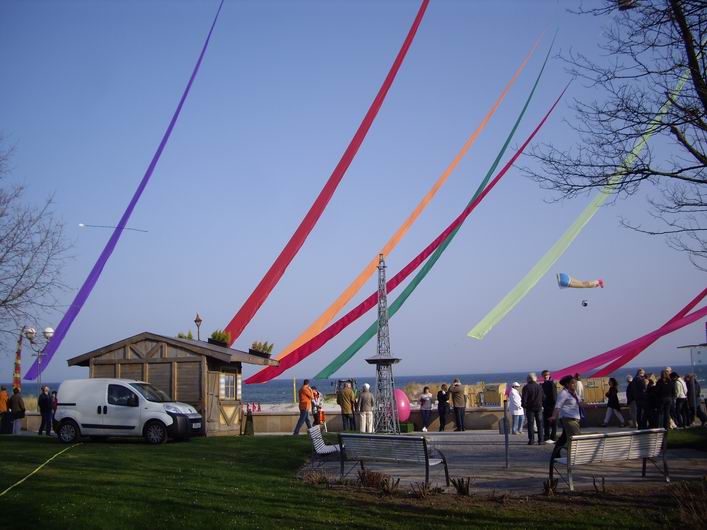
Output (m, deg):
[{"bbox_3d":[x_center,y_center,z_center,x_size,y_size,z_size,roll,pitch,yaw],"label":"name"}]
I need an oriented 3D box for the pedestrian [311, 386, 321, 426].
[{"bbox_3d":[-1.311,4.932,26.457,0.450,1.560,0.350,-8,-10,36],"label":"pedestrian"}]

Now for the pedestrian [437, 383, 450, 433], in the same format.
[{"bbox_3d":[2.935,4.722,25.595,0.450,1.542,0.350,2,-9,-23],"label":"pedestrian"}]

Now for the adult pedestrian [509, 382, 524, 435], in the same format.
[{"bbox_3d":[4.915,4.328,23.400,0.400,1.553,0.500,-4,-8,14],"label":"adult pedestrian"}]

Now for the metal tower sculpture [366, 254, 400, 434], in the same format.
[{"bbox_3d":[0.998,2.541,25.400,1.020,5.828,1.020,-4,-8,14],"label":"metal tower sculpture"}]

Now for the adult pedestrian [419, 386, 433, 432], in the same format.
[{"bbox_3d":[2.487,4.979,26.800,0.480,1.513,0.340,0,-8,-9],"label":"adult pedestrian"}]

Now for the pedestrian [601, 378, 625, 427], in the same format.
[{"bbox_3d":[8.258,4.427,24.915,0.700,1.531,0.450,-2,-8,6],"label":"pedestrian"}]

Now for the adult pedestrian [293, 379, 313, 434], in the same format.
[{"bbox_3d":[-1.651,4.643,25.370,0.600,1.780,0.520,5,-10,-36],"label":"adult pedestrian"}]

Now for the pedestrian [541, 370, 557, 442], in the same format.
[{"bbox_3d":[4.900,3.540,19.400,0.520,1.780,0.360,2,-9,-24],"label":"pedestrian"}]

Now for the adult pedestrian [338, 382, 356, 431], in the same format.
[{"bbox_3d":[-0.227,4.855,26.525,0.550,1.659,0.380,-2,-8,6],"label":"adult pedestrian"}]

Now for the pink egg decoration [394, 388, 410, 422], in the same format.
[{"bbox_3d":[1.493,4.683,25.866,0.820,1.140,0.820,-1,-8,0],"label":"pink egg decoration"}]

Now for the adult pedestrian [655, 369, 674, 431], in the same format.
[{"bbox_3d":[9.017,3.911,22.500,0.520,1.701,0.360,-3,-8,11],"label":"adult pedestrian"}]

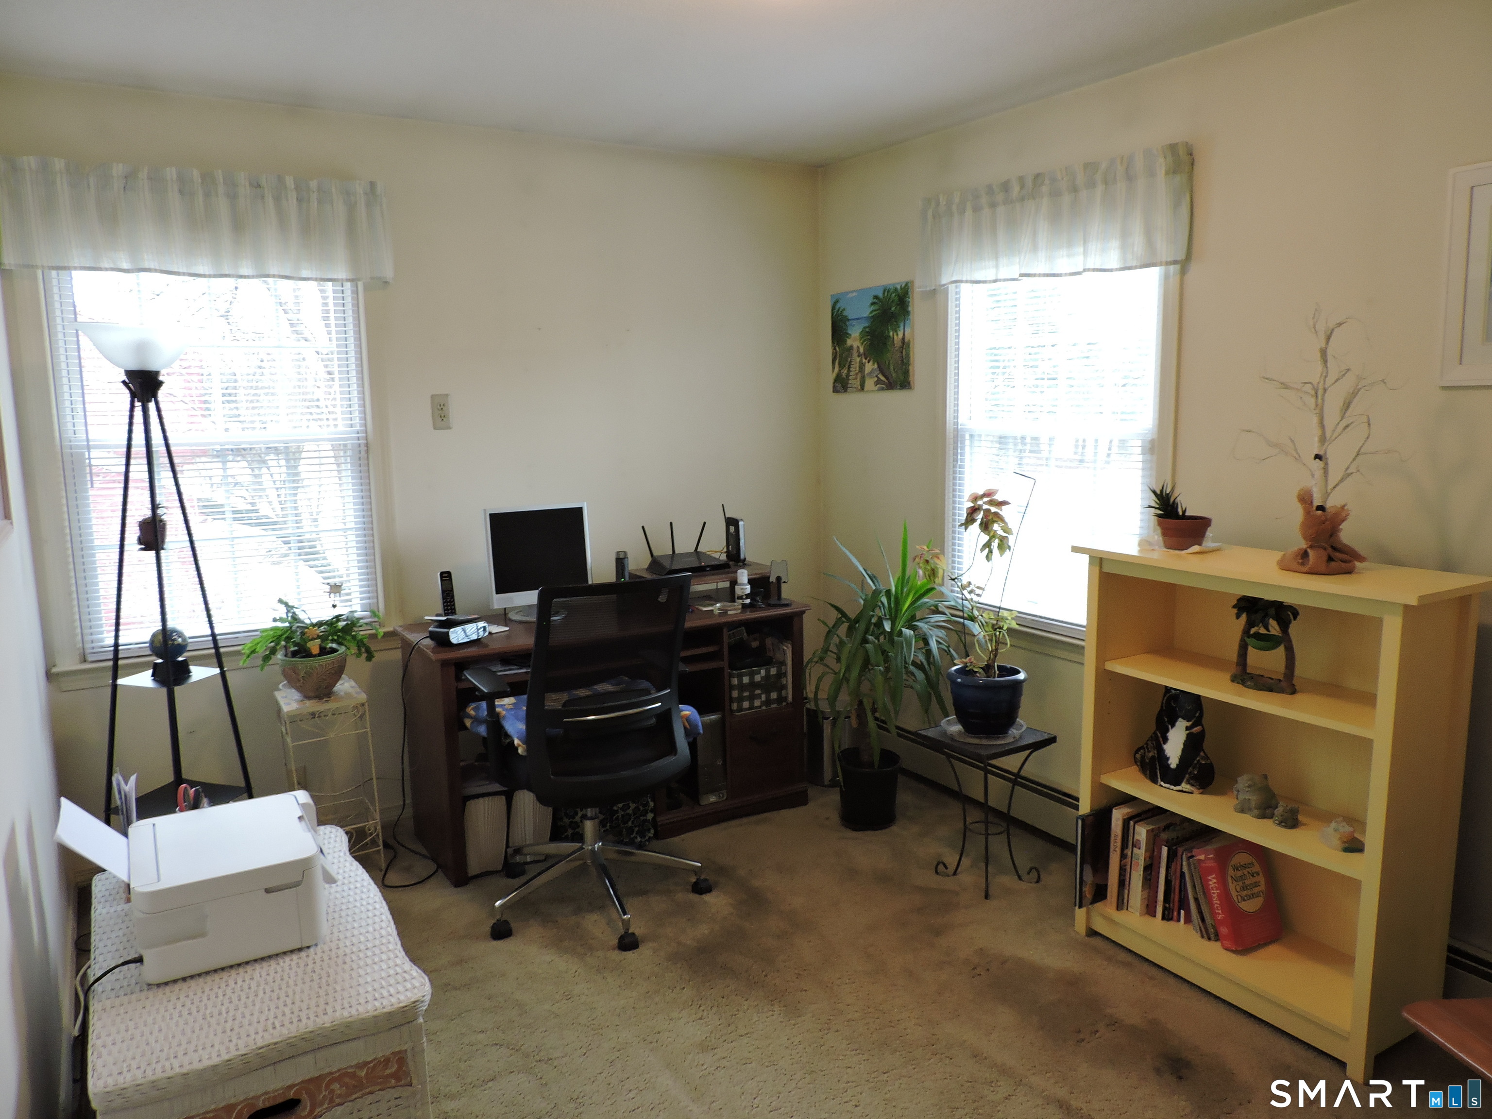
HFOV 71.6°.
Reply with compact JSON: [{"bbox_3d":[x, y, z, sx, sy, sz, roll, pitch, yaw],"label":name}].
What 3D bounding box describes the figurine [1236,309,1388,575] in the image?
[{"bbox_3d":[1.289,-0.271,2.351,0.360,0.591,0.280,4,10,28],"label":"figurine"}]

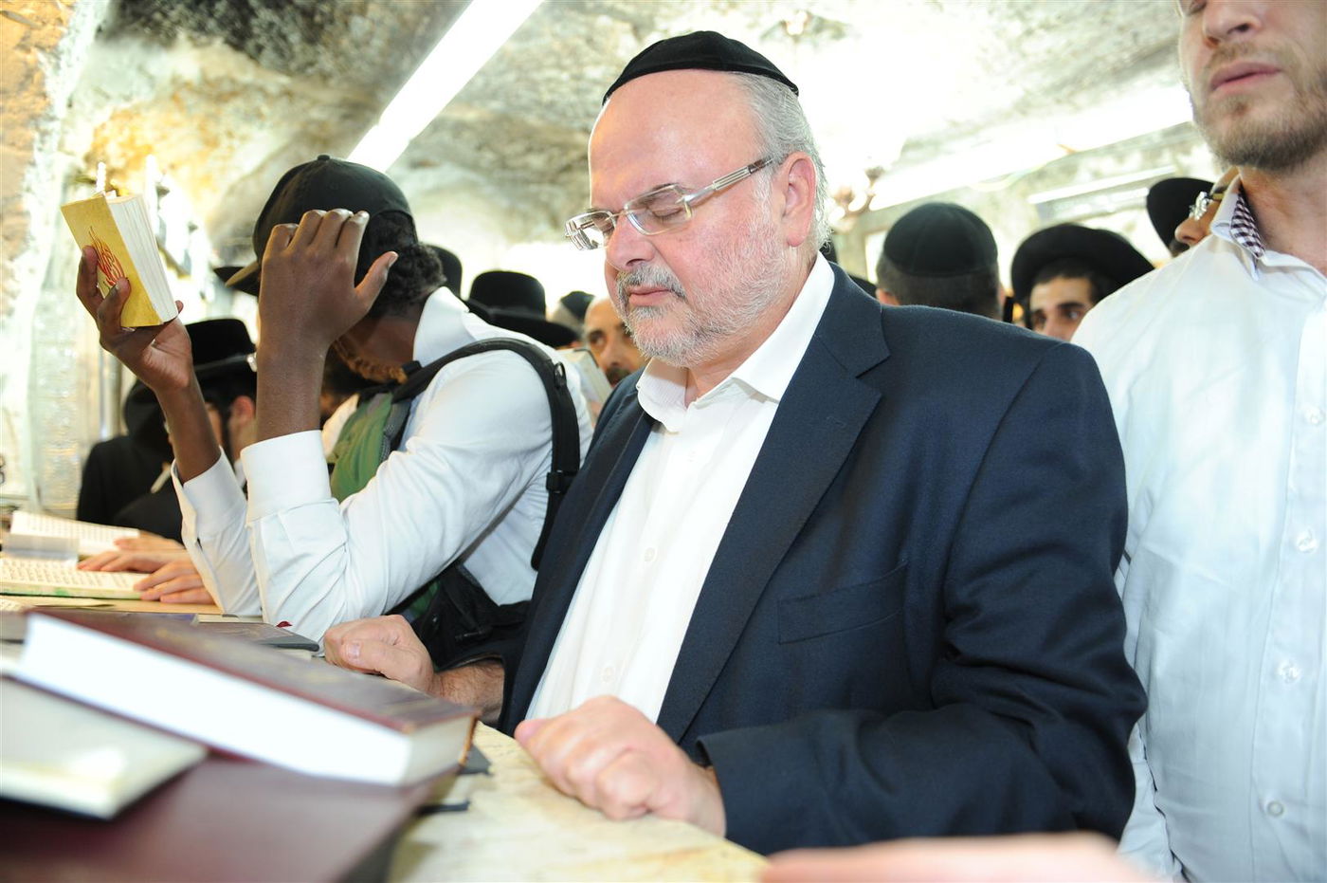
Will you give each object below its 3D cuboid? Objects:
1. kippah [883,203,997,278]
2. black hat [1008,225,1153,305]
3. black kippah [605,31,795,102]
[{"bbox_3d":[0.370,-0.283,1.175,0.160,0.075,0.165,-1,26,7],"label":"kippah"},{"bbox_3d":[0.750,-0.311,1.550,0.290,0.130,0.320,-2,-22,37],"label":"black hat"},{"bbox_3d":[0.031,-0.317,0.735,0.170,0.065,0.165,1,-4,0],"label":"black kippah"}]

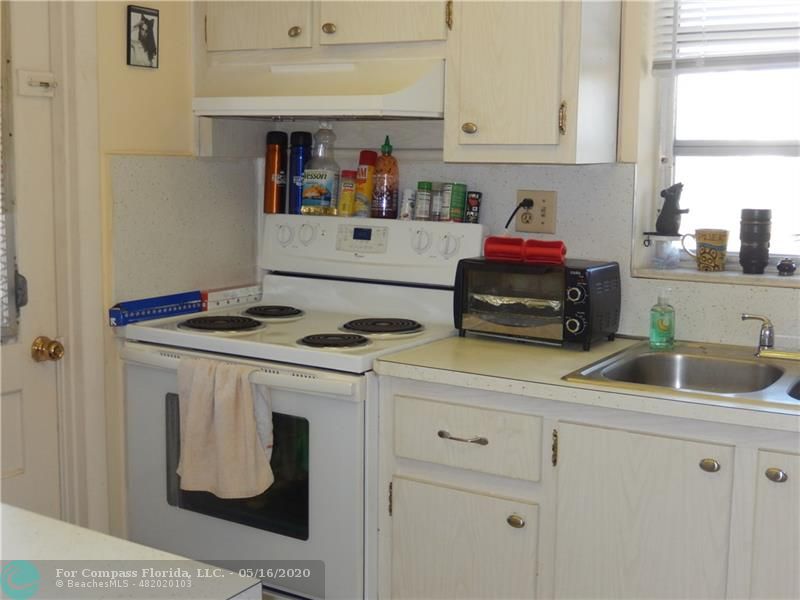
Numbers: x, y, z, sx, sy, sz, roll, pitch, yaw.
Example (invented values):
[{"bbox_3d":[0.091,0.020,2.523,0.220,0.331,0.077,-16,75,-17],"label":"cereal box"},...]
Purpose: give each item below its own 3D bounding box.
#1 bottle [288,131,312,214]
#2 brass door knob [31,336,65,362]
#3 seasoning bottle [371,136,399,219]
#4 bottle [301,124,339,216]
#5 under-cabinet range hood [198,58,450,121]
[{"bbox_3d":[-0.297,-0.378,3.098,0.067,0.245,0.067,1,8,0],"label":"bottle"},{"bbox_3d":[-0.891,0.129,2.645,0.060,0.065,0.065,6,9,31],"label":"brass door knob"},{"bbox_3d":[-0.042,-0.347,2.945,0.073,0.233,0.073,1,8,0],"label":"seasoning bottle"},{"bbox_3d":[-0.231,-0.381,3.049,0.108,0.268,0.088,6,9,31],"label":"bottle"},{"bbox_3d":[-0.188,-0.557,2.797,0.757,0.150,0.440,6,9,31],"label":"under-cabinet range hood"}]

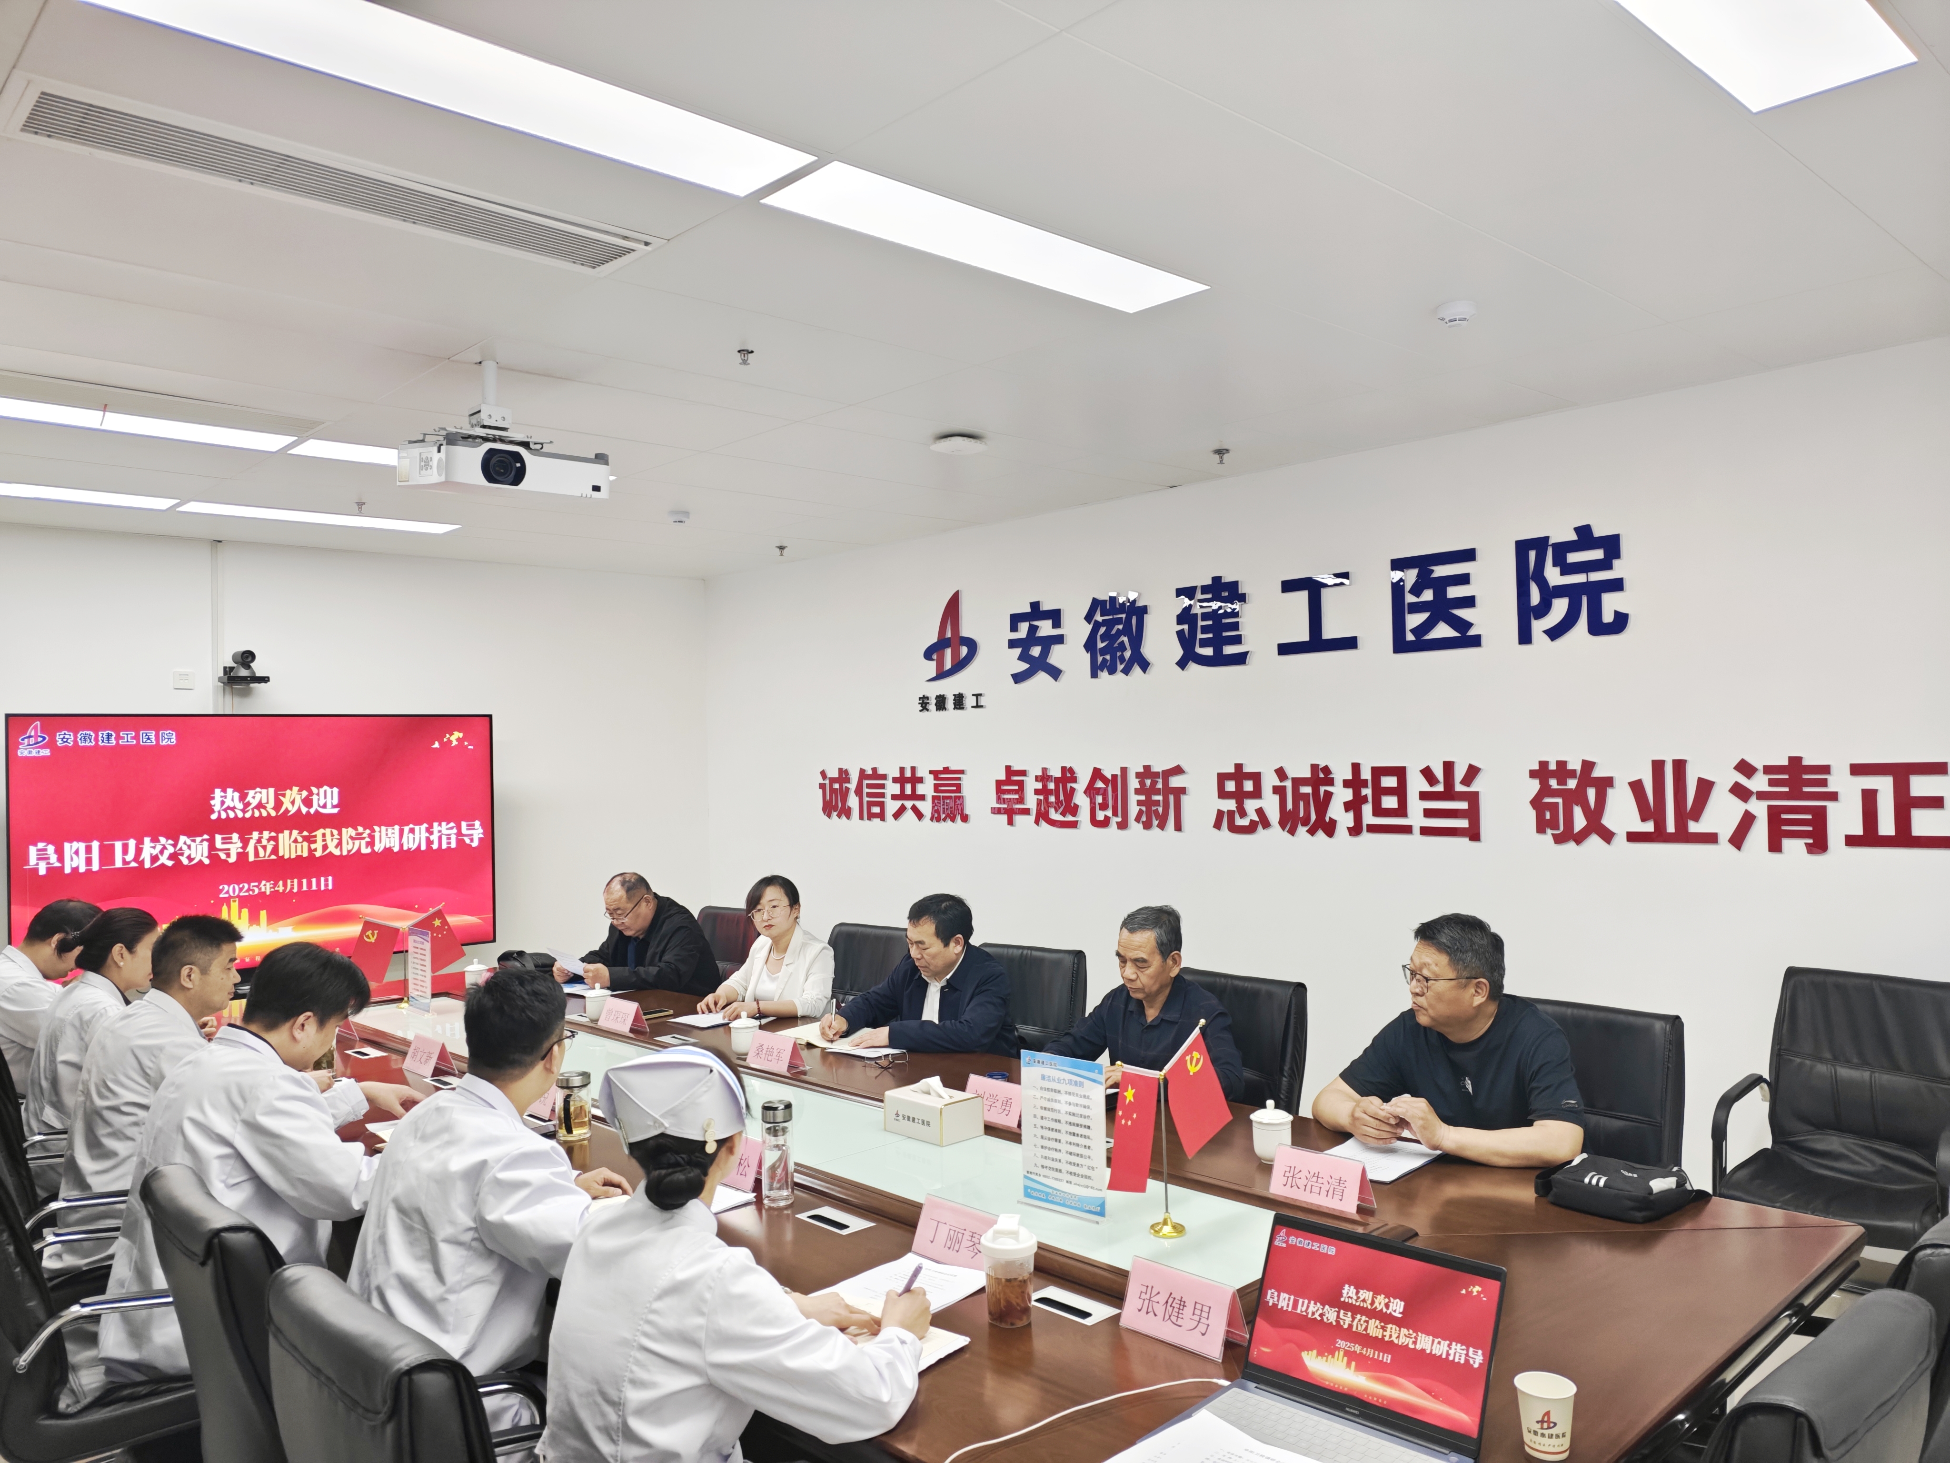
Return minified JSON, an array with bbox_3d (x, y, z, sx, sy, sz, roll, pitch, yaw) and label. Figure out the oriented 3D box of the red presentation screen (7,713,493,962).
[{"bbox_3d":[-3.515,0.552,6.806,2.220,1.270,0.070,-1,-1,-43],"label":"red presentation screen"}]

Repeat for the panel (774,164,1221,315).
[{"bbox_3d":[0.073,-1.115,3.087,1.190,0.040,0.270,-1,-1,-43],"label":"panel"}]

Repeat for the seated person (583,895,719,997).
[{"bbox_3d":[-1.487,1.200,5.916,0.750,1.200,0.580,-1,-1,-43],"label":"seated person"}]

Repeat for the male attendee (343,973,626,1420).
[{"bbox_3d":[-0.808,1.087,2.474,0.540,1.310,0.760,-2,-1,32],"label":"male attendee"}]

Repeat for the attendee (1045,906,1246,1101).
[{"bbox_3d":[0.473,1.117,3.785,0.740,1.270,0.560,-1,-1,-44],"label":"attendee"}]

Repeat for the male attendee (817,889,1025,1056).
[{"bbox_3d":[-0.148,1.134,4.399,0.660,1.195,0.580,-1,-1,-43],"label":"male attendee"}]

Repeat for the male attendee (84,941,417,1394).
[{"bbox_3d":[-1.594,1.129,3.061,0.620,1.240,0.860,-2,-1,41],"label":"male attendee"}]

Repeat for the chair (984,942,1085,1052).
[{"bbox_3d":[0.049,1.248,4.659,0.620,0.965,0.560,-1,-1,-43],"label":"chair"}]

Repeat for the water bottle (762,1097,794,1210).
[{"bbox_3d":[-0.425,0.906,2.905,0.066,0.212,0.066,-1,0,0],"label":"water bottle"}]

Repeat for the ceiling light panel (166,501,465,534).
[{"bbox_3d":[-3.008,-0.977,6.248,1.180,0.030,0.260,-1,-1,-43],"label":"ceiling light panel"}]

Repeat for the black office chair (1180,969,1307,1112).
[{"bbox_3d":[0.646,1.265,4.041,0.660,0.970,0.580,-1,-1,-44],"label":"black office chair"}]

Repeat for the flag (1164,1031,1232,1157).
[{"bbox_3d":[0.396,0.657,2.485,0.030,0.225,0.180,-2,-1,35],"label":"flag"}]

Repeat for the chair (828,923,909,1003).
[{"bbox_3d":[-0.630,1.292,5.346,0.620,0.970,0.570,-1,-1,-43],"label":"chair"}]

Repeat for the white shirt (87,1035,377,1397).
[{"bbox_3d":[-1.655,1.025,3.008,0.600,0.670,0.700,-2,-1,39],"label":"white shirt"}]

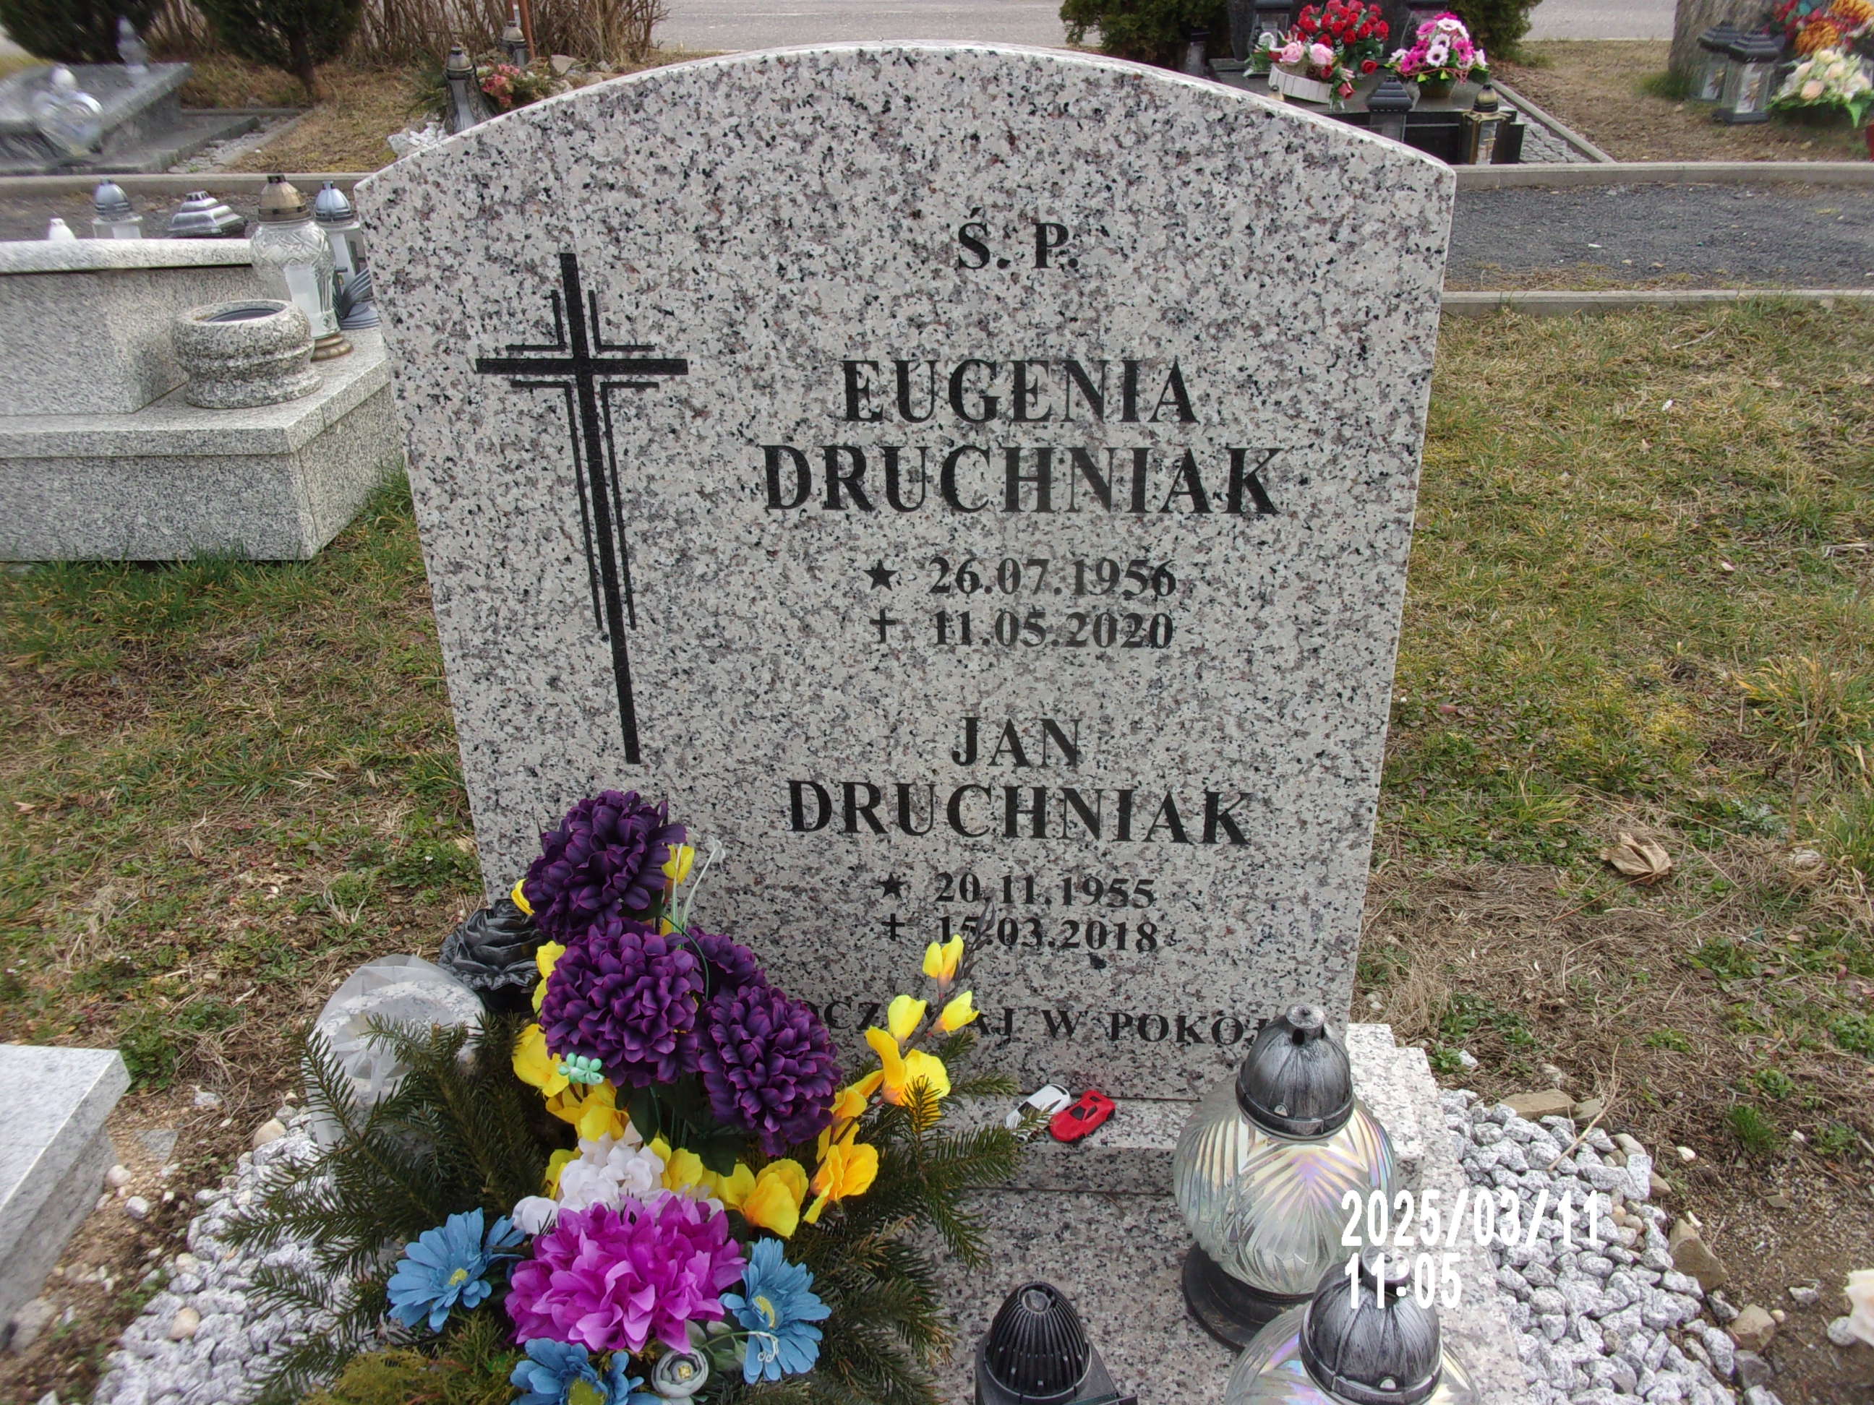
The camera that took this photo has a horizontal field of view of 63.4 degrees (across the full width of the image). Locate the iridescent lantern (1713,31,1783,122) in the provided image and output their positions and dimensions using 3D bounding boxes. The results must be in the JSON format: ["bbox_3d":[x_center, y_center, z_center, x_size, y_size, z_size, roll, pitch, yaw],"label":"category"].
[{"bbox_3d":[3.500,-2.696,6.514,0.190,0.333,0.190,-1,30,0],"label":"iridescent lantern"}]

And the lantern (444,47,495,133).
[{"bbox_3d":[-2.014,-2.594,6.452,0.190,0.352,0.190,-1,30,0],"label":"lantern"}]

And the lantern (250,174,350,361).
[{"bbox_3d":[-1.268,-0.878,3.025,0.155,0.339,0.155,-1,30,0],"label":"lantern"}]

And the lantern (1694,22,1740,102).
[{"bbox_3d":[3.644,-2.980,7.027,0.190,0.301,0.190,-1,30,0],"label":"lantern"}]

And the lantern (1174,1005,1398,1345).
[{"bbox_3d":[0.283,0.354,1.199,0.173,0.288,0.173,-1,30,0],"label":"lantern"}]

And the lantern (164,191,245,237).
[{"bbox_3d":[-1.547,-0.955,3.239,0.125,0.262,0.125,-1,30,0],"label":"lantern"}]

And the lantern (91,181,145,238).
[{"bbox_3d":[-1.772,-0.992,3.294,0.092,0.275,0.092,-1,30,0],"label":"lantern"}]

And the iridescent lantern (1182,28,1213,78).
[{"bbox_3d":[1.287,-3.184,7.481,0.130,0.250,0.130,-1,30,0],"label":"iridescent lantern"}]

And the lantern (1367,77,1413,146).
[{"bbox_3d":[1.697,-2.179,5.697,0.150,0.312,0.150,-1,30,0],"label":"lantern"}]

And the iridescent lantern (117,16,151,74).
[{"bbox_3d":[-3.419,-2.795,6.434,0.110,0.212,0.110,-1,30,0],"label":"iridescent lantern"}]

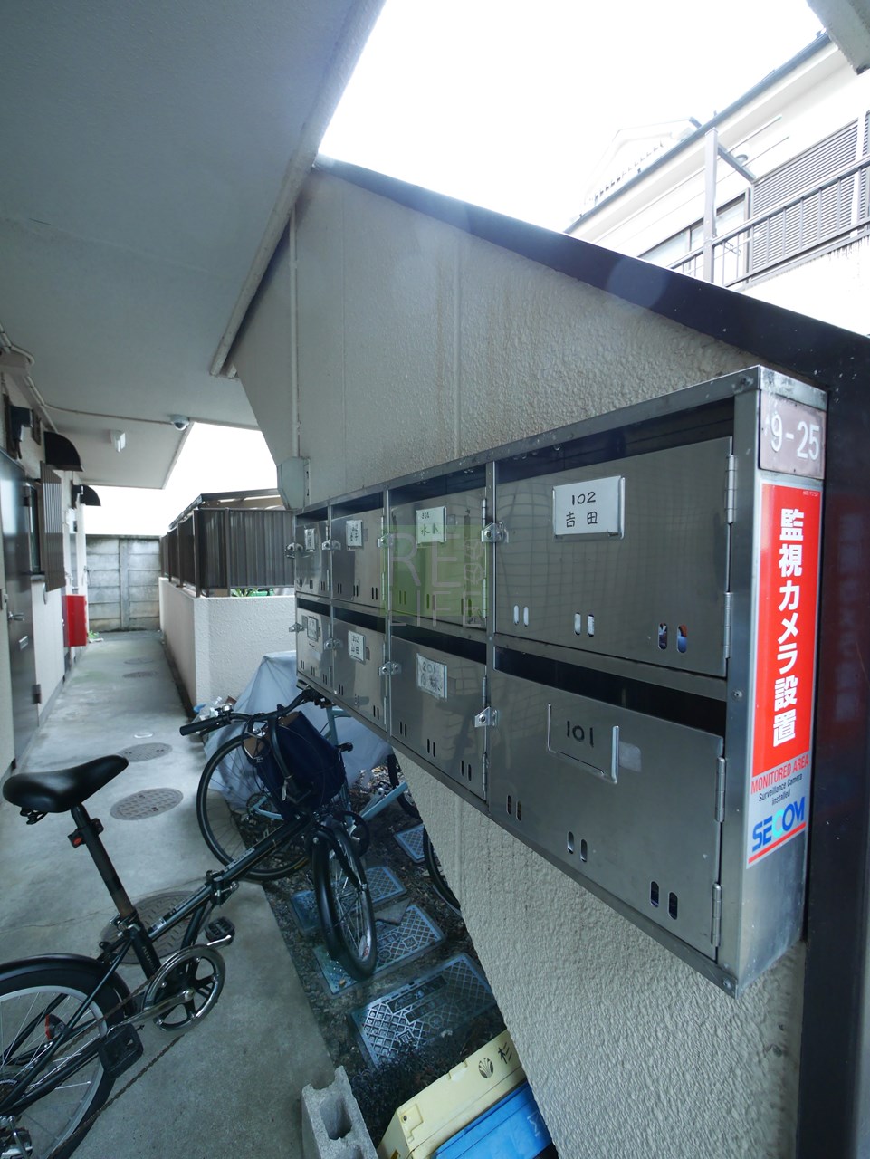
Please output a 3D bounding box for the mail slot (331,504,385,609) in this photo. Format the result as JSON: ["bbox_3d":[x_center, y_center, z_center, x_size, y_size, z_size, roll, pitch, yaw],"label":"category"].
[{"bbox_3d":[-0.114,-0.055,1.013,0.121,0.220,0.287,-1,3,-32],"label":"mail slot"}]

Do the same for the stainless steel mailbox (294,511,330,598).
[{"bbox_3d":[-0.272,-0.065,1.262,0.121,0.220,0.287,-1,3,-32],"label":"stainless steel mailbox"}]

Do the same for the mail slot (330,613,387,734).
[{"bbox_3d":[-0.114,0.180,1.022,0.121,0.220,0.287,-1,3,-32],"label":"mail slot"}]

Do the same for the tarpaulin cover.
[{"bbox_3d":[-0.690,0.879,2.970,1.320,0.950,0.680,0,2,7],"label":"tarpaulin cover"}]

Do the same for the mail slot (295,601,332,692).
[{"bbox_3d":[-0.273,0.170,1.271,0.121,0.220,0.287,-1,3,-32],"label":"mail slot"}]

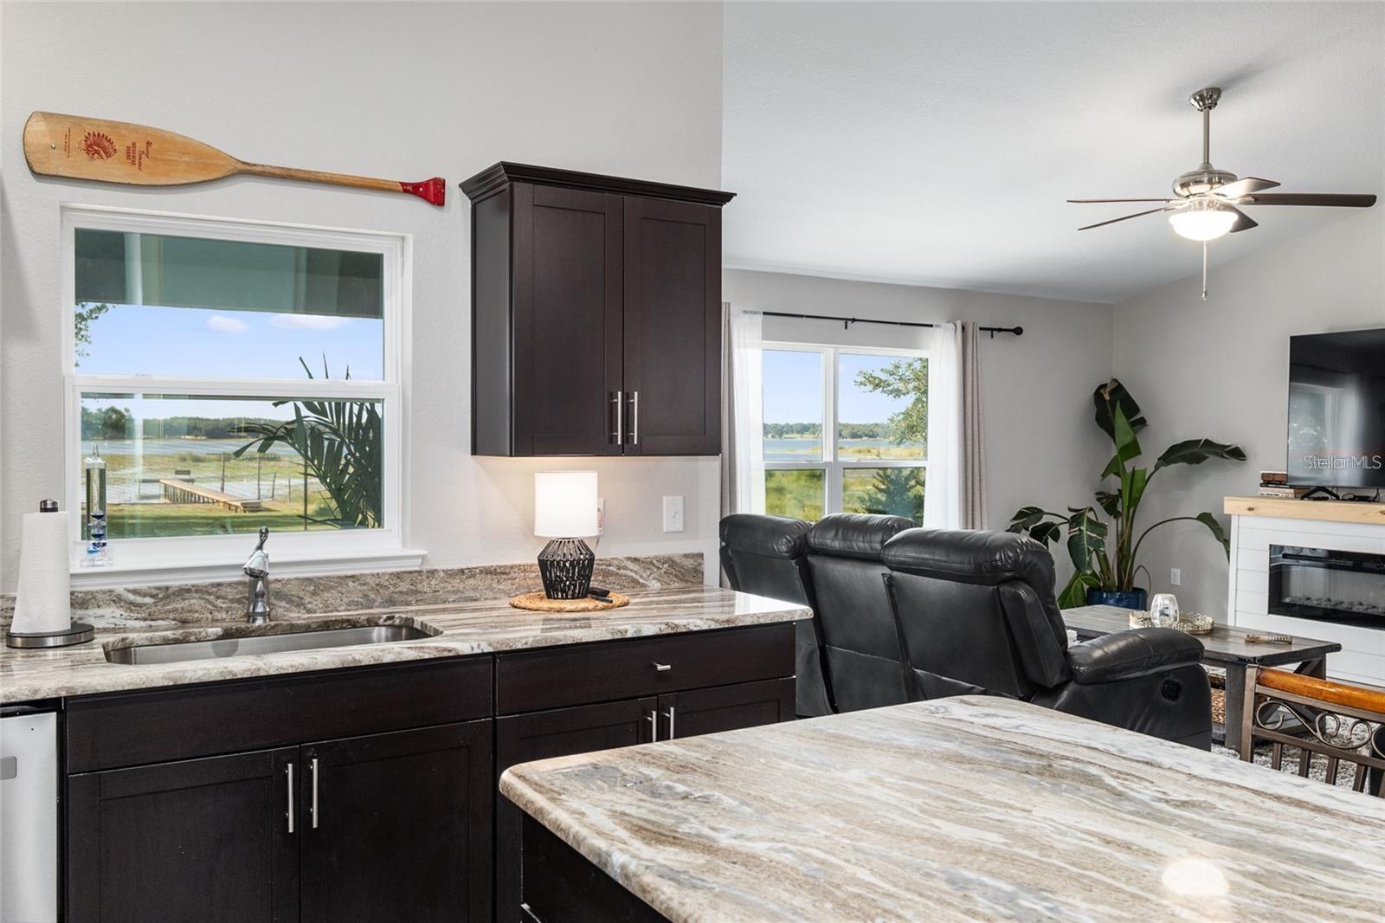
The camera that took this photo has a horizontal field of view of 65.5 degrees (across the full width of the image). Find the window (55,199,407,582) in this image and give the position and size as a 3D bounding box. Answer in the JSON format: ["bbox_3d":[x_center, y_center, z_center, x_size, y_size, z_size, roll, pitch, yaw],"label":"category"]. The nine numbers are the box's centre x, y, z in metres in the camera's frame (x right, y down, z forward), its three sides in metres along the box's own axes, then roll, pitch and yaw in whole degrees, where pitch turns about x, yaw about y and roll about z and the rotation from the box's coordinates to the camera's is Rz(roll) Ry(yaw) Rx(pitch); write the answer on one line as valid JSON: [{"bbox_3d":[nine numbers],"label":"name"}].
[{"bbox_3d":[-1.230,-0.183,2.987,0.895,0.945,0.110,-1,2,-31],"label":"window"}]

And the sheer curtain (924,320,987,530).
[{"bbox_3d":[1.734,0.178,7.091,0.535,2.180,0.130,0,1,-30],"label":"sheer curtain"}]

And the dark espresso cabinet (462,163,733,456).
[{"bbox_3d":[-0.280,-0.422,3.283,0.755,0.805,0.355,0,1,-30],"label":"dark espresso cabinet"}]

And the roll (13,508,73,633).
[{"bbox_3d":[-1.564,0.264,2.591,0.120,0.283,0.120,-1,2,-31],"label":"roll"}]

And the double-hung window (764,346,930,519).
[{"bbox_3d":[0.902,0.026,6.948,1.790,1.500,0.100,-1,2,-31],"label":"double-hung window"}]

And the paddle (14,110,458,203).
[{"bbox_3d":[-1.191,-0.792,2.921,1.055,0.164,0.040,0,1,-30],"label":"paddle"}]

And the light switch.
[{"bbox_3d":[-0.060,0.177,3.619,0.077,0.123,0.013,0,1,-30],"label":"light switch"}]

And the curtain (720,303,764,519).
[{"bbox_3d":[0.168,0.191,6.179,0.570,2.180,0.130,0,1,-30],"label":"curtain"}]

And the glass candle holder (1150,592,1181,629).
[{"bbox_3d":[2.317,0.737,5.281,0.132,0.170,0.132,-1,2,-31],"label":"glass candle holder"}]

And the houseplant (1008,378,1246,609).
[{"bbox_3d":[2.781,0.362,7.080,1.390,1.835,1.020,0,1,-30],"label":"houseplant"}]

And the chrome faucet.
[{"bbox_3d":[-1.144,0.307,2.836,0.065,0.250,0.200,0,2,-24],"label":"chrome faucet"}]

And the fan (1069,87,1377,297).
[{"bbox_3d":[2.245,-1.169,4.748,1.270,0.910,1.270,-1,2,-31],"label":"fan"}]

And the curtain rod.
[{"bbox_3d":[0.943,-0.879,6.641,3.050,0.070,0.100,0,1,-30],"label":"curtain rod"}]

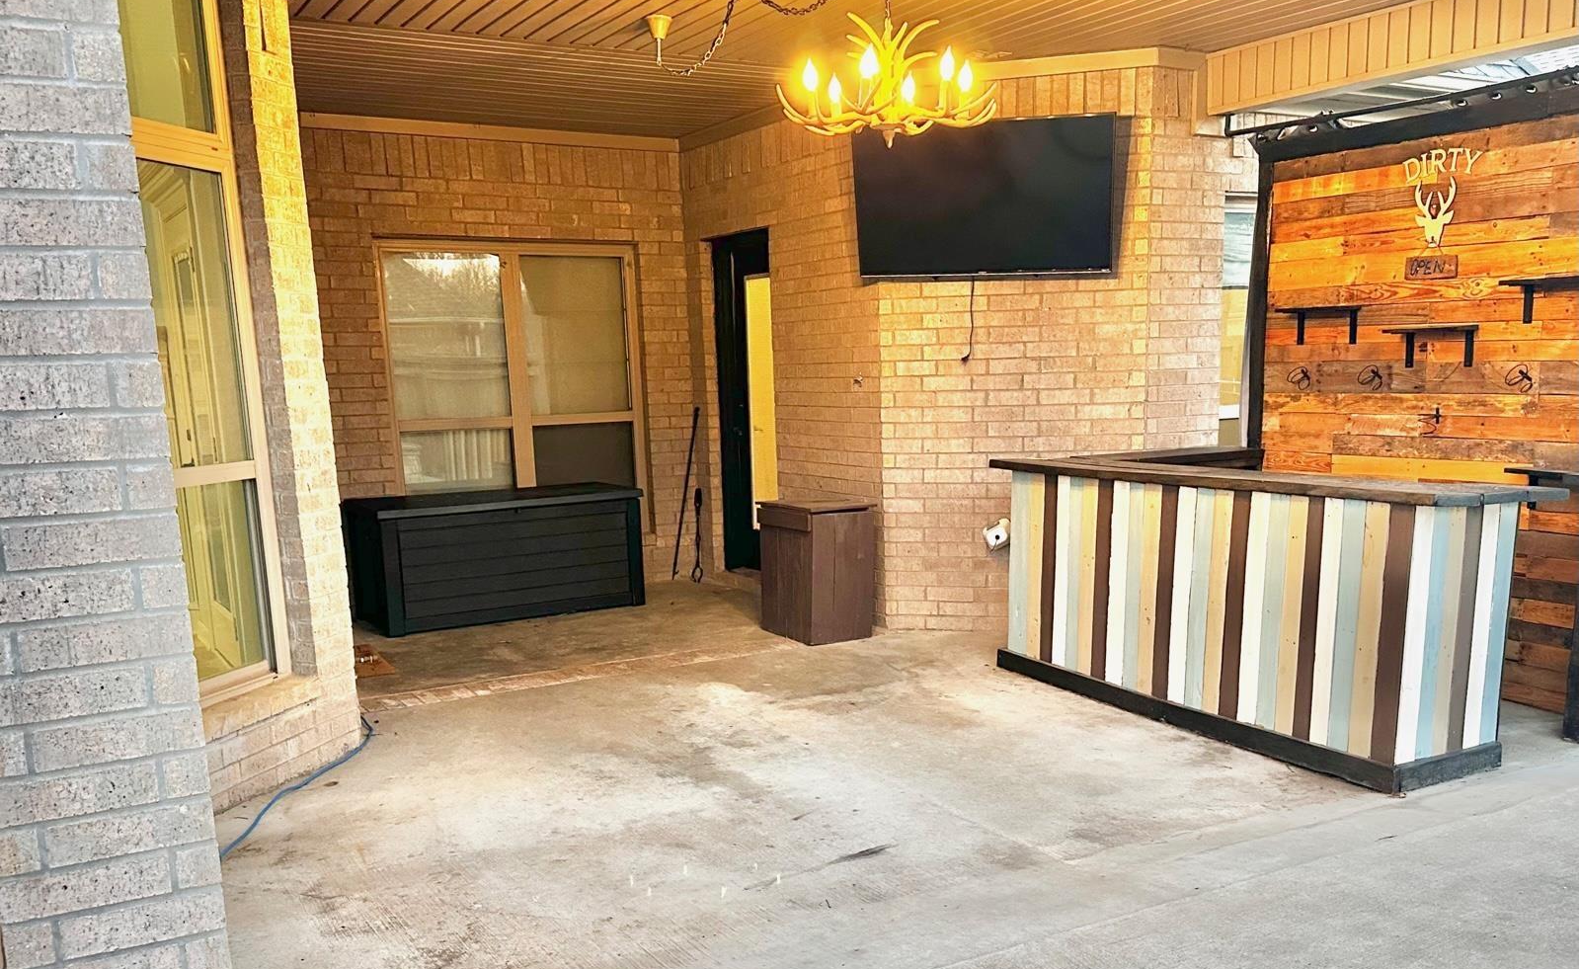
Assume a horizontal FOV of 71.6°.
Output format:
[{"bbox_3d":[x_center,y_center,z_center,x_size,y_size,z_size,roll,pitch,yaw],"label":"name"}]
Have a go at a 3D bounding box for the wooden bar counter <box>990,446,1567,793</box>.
[{"bbox_3d":[1.911,0.394,4.504,1.100,1.010,1.910,-8,9,-36],"label":"wooden bar counter"}]

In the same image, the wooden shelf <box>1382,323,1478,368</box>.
[{"bbox_3d":[2.611,-0.556,4.464,0.160,0.170,0.360,-8,9,-36],"label":"wooden shelf"}]

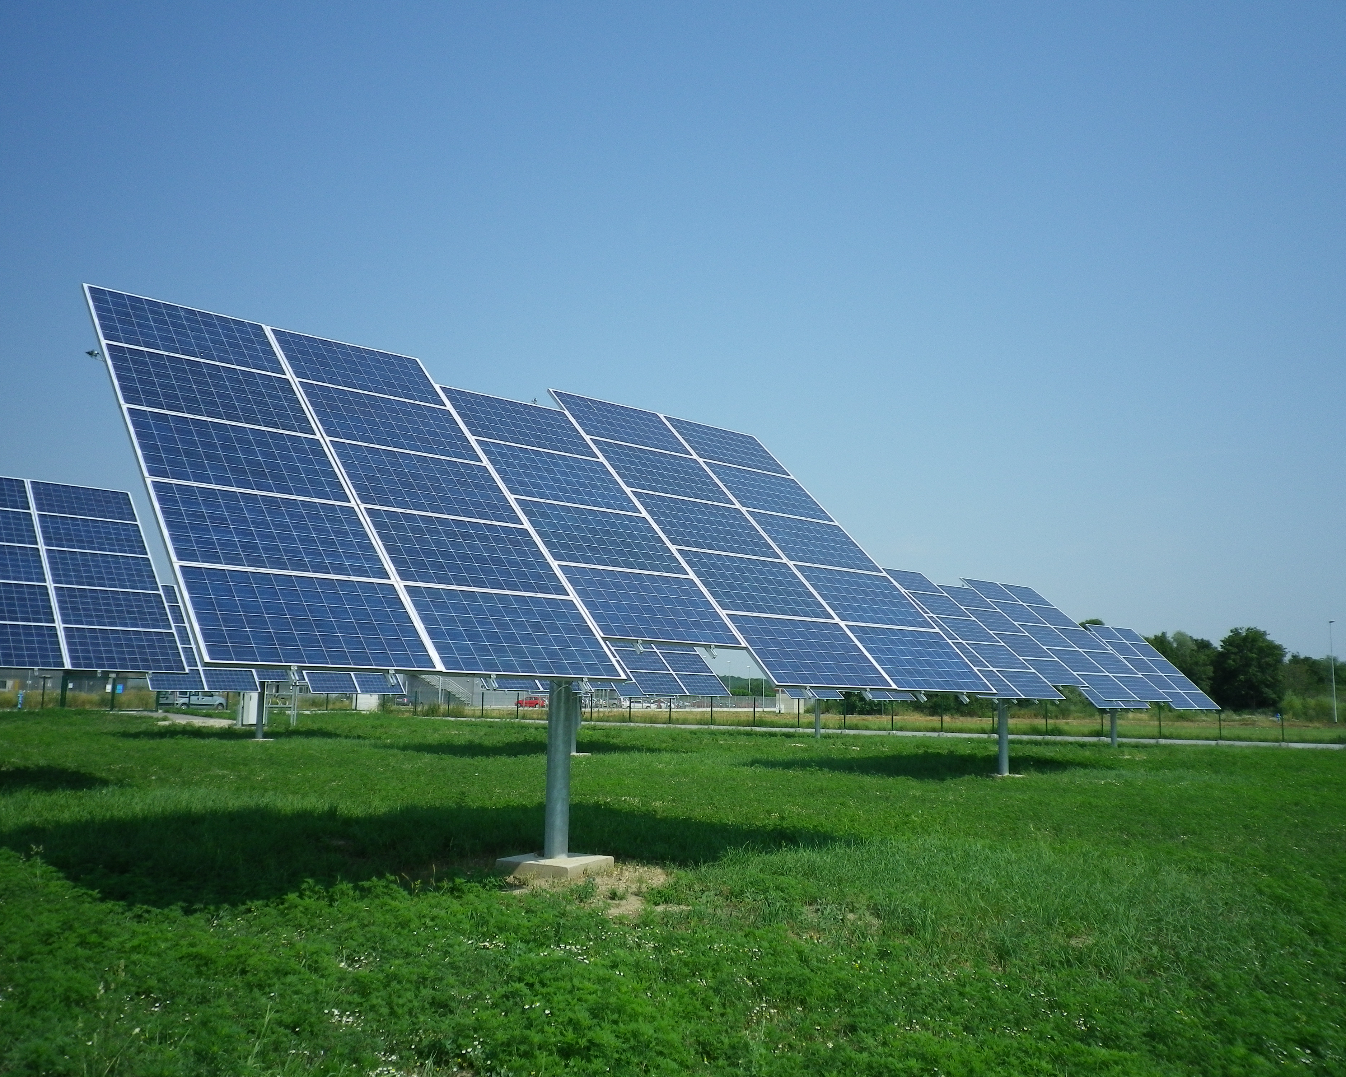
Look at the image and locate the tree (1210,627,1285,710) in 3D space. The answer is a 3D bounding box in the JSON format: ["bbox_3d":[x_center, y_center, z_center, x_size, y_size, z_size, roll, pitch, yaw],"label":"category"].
[{"bbox_3d":[75.237,17.470,152.000,9.689,11.597,9.500,-3,-9,26],"label":"tree"}]

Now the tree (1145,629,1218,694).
[{"bbox_3d":[68.745,18.312,158.000,9.766,11.750,9.500,-2,-9,23],"label":"tree"}]

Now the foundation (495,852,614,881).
[{"bbox_3d":[-1.107,3.068,10.945,0.820,0.140,0.830,-3,-9,28],"label":"foundation"}]

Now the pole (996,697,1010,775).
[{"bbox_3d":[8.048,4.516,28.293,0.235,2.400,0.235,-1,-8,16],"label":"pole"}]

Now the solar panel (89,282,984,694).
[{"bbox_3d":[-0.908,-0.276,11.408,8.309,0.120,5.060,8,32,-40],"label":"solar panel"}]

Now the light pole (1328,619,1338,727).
[{"bbox_3d":[77.392,15.723,136.000,0.550,12.020,0.350,1,-8,0],"label":"light pole"}]

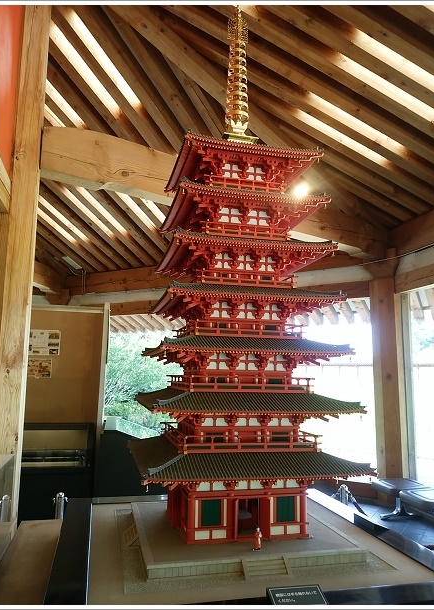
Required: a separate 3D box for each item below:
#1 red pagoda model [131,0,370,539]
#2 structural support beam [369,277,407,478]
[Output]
[{"bbox_3d":[0.109,-0.376,2.588,1.038,3.018,1.038,3,-8,-14],"label":"red pagoda model"},{"bbox_3d":[2.170,1.036,5.861,0.210,2.754,0.210,2,-8,-6],"label":"structural support beam"}]

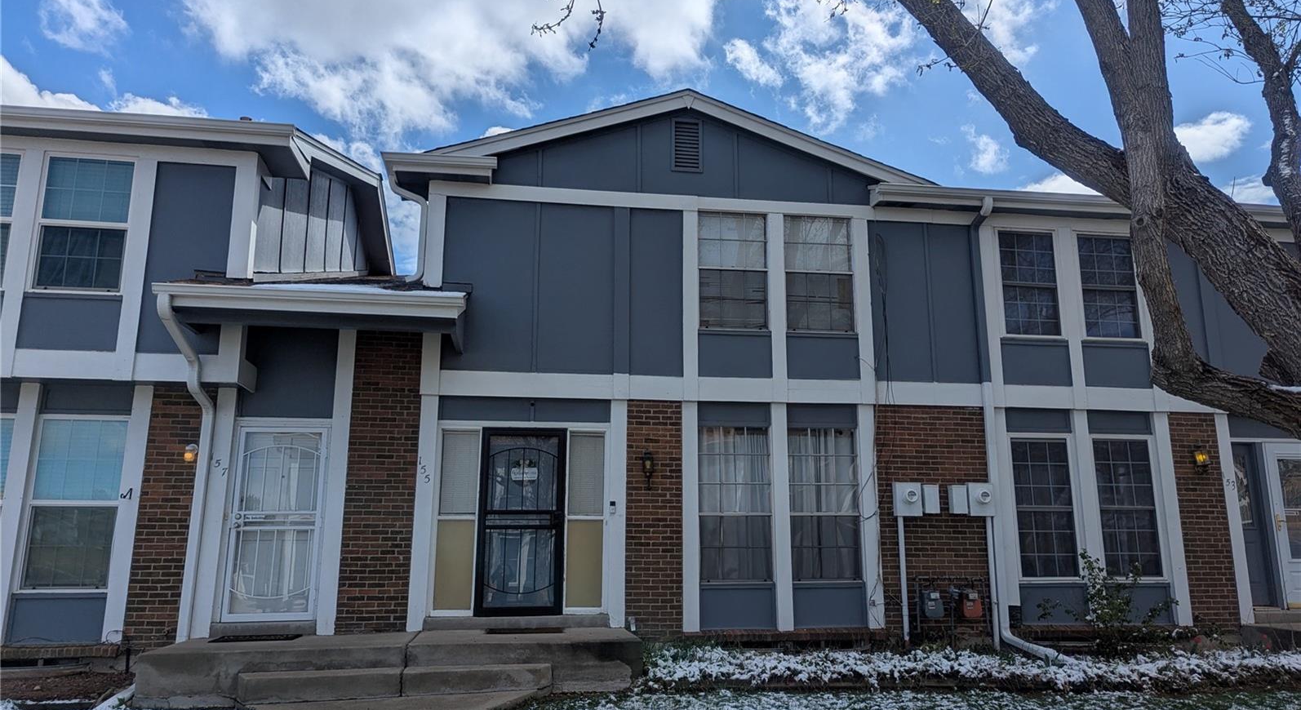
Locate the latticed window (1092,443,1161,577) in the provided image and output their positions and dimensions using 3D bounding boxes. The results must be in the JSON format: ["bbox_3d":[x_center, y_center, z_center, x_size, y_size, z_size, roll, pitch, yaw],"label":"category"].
[{"bbox_3d":[5.826,1.854,11.069,0.734,1.680,0.090,2,-13,-7],"label":"latticed window"}]

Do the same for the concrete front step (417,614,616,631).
[{"bbox_3d":[-1.456,2.924,9.901,1.998,0.143,0.200,2,-13,-7],"label":"concrete front step"}]

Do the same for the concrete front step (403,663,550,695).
[{"bbox_3d":[-1.608,3.035,8.455,1.355,0.186,0.320,2,-11,-8],"label":"concrete front step"}]

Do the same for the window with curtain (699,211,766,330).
[{"bbox_3d":[1.016,-1.039,11.107,0.846,1.505,0.100,2,-11,-8],"label":"window with curtain"}]

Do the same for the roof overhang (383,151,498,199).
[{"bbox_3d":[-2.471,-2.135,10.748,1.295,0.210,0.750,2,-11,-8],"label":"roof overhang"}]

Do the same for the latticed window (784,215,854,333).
[{"bbox_3d":[2.059,-0.986,10.992,0.845,1.464,0.100,2,-12,-8],"label":"latticed window"}]

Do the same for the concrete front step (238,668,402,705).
[{"bbox_3d":[-2.995,3.013,8.245,1.450,0.215,0.330,2,-11,-8],"label":"concrete front step"}]

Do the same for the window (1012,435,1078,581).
[{"bbox_3d":[4.716,1.814,10.792,0.754,1.647,0.100,2,-12,-8],"label":"window"}]

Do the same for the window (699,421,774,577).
[{"bbox_3d":[0.996,1.727,10.558,0.867,1.779,0.100,2,-11,-8],"label":"window"}]

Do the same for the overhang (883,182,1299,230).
[{"bbox_3d":[5.478,-1.899,11.457,5.587,0.250,0.420,2,-12,-8],"label":"overhang"}]

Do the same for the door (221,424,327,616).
[{"bbox_3d":[-4.057,1.808,9.813,0.956,2.069,0.090,2,-11,-8],"label":"door"}]

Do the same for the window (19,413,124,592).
[{"bbox_3d":[-5.949,1.534,9.386,0.836,1.759,0.100,2,-13,-7],"label":"window"}]

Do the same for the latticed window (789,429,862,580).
[{"bbox_3d":[2.041,1.737,10.619,0.838,1.772,0.090,2,-13,-7],"label":"latticed window"}]

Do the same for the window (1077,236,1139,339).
[{"bbox_3d":[5.835,-0.878,11.495,0.787,1.370,0.100,2,-12,-8],"label":"window"}]

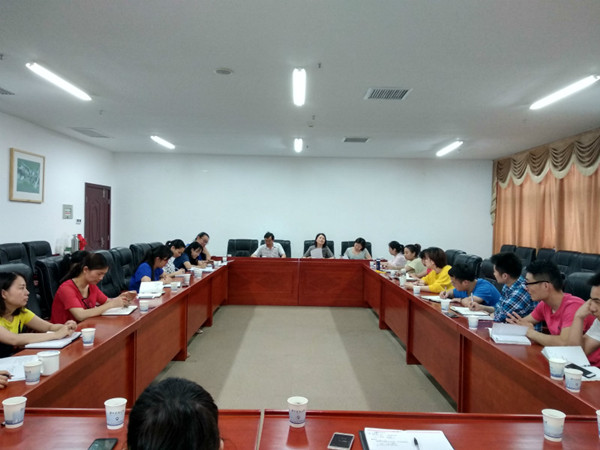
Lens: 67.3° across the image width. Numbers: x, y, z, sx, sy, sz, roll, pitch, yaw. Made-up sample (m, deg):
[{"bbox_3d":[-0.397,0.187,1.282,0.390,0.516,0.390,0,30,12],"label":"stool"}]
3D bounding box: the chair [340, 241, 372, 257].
[{"bbox_3d":[1.133,0.903,8.835,0.610,1.120,0.680,1,0,-1],"label":"chair"}]

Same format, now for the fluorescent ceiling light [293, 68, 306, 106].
[{"bbox_3d":[-0.012,-1.457,4.795,0.130,0.080,1.220,1,1,-1],"label":"fluorescent ceiling light"}]

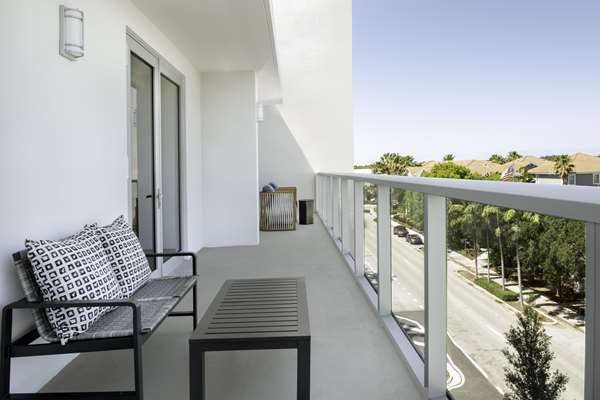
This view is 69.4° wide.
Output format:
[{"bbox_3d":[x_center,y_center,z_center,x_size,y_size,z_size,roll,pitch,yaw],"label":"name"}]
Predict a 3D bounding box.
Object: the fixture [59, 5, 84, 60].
[{"bbox_3d":[-1.368,-1.012,2.640,0.110,0.295,0.145,-1,3,-1],"label":"fixture"}]

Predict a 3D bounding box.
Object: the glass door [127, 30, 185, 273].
[{"bbox_3d":[-1.500,-0.309,4.570,0.100,2.370,1.950,-1,3,-1],"label":"glass door"}]

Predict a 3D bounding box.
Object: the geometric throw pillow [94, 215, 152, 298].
[{"bbox_3d":[-1.258,0.362,3.080,0.170,0.500,0.500,-25,3,2],"label":"geometric throw pillow"}]

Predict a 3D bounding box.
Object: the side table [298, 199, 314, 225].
[{"bbox_3d":[0.144,0.277,9.565,0.310,0.500,0.310,-1,4,-1],"label":"side table"}]

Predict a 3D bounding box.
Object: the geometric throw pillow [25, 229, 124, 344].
[{"bbox_3d":[-1.209,0.420,2.370,0.170,0.510,0.510,-19,1,9],"label":"geometric throw pillow"}]

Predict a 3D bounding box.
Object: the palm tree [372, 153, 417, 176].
[{"bbox_3d":[18.046,-2.448,85.000,7.000,13.000,7.000,-1,3,-1],"label":"palm tree"}]

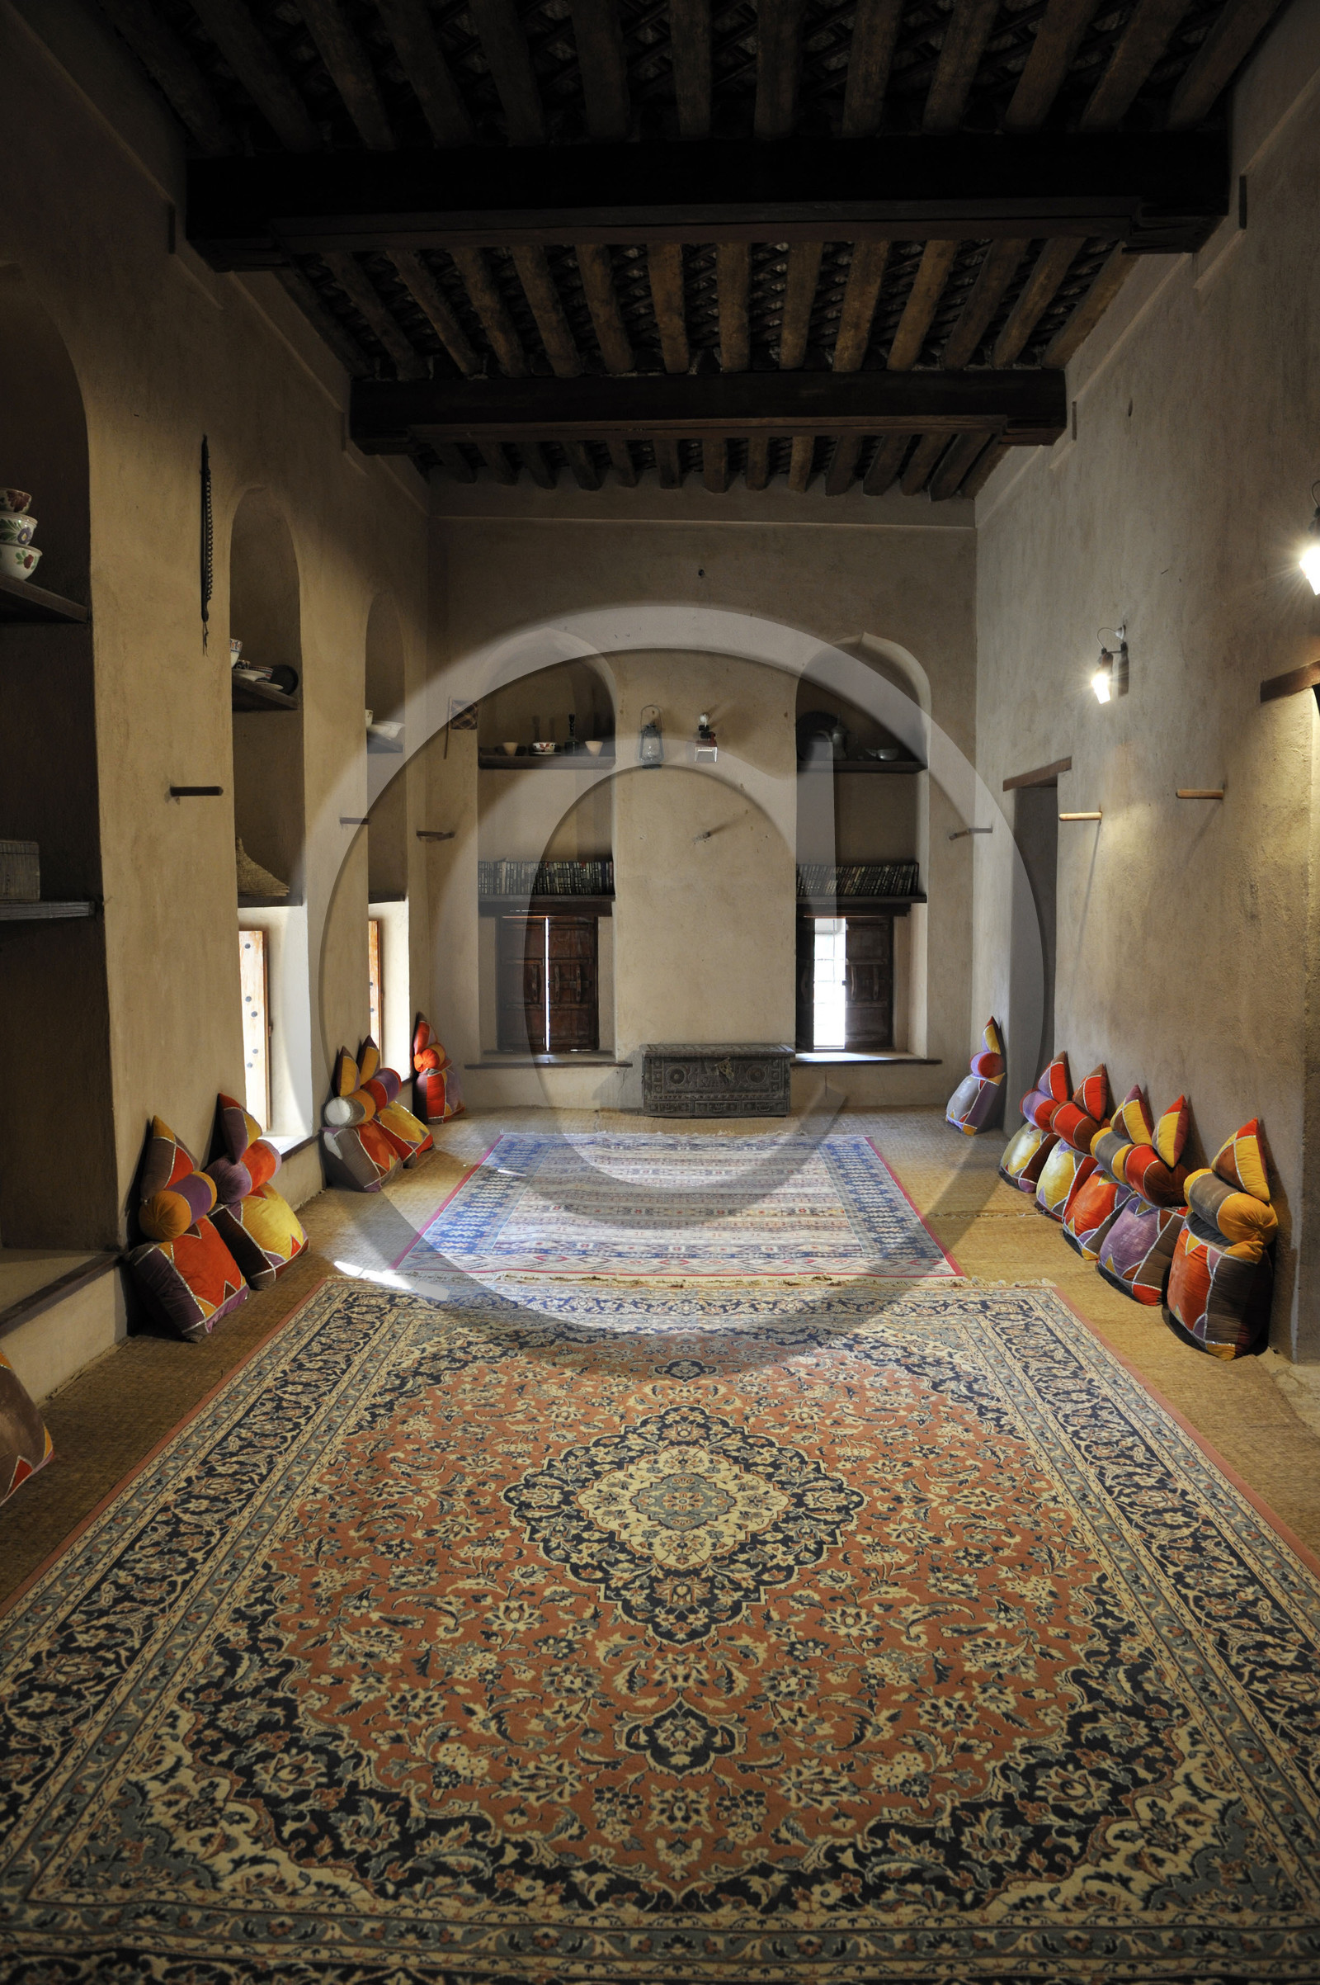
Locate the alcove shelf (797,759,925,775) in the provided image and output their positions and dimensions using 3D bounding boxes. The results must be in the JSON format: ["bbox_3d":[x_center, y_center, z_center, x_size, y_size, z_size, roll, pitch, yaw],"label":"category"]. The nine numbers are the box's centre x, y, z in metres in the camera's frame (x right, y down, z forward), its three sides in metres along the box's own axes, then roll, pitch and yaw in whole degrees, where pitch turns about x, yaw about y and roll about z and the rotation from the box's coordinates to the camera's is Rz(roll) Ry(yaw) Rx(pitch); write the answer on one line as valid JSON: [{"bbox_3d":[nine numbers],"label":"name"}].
[{"bbox_3d":[1.382,-1.582,9.310,0.918,0.054,0.360,0,4,-4],"label":"alcove shelf"}]

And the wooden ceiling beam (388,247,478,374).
[{"bbox_3d":[-1.003,-3.104,5.830,0.121,0.135,1.988,0,4,4],"label":"wooden ceiling beam"}]

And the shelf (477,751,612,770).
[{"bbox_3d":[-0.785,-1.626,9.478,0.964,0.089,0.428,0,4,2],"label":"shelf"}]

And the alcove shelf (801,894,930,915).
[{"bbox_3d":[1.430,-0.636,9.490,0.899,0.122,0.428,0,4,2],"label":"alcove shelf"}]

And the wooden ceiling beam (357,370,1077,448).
[{"bbox_3d":[0.237,-2.999,6.854,3.664,0.291,0.284,0,4,2],"label":"wooden ceiling beam"}]

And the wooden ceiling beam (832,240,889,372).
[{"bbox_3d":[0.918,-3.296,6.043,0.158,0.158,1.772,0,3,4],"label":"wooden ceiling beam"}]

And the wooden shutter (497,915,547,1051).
[{"bbox_3d":[-1.037,-0.063,9.955,0.376,1.015,0.049,0,4,2],"label":"wooden shutter"}]

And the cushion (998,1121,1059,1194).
[{"bbox_3d":[1.981,0.807,6.988,0.291,0.398,0.551,0,4,2],"label":"cushion"}]

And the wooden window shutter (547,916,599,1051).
[{"bbox_3d":[-0.643,-0.066,9.846,0.374,1.003,0.045,0,4,-4],"label":"wooden window shutter"}]

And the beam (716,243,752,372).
[{"bbox_3d":[0.327,-3.110,5.788,0.142,0.135,1.988,0,4,4],"label":"beam"}]

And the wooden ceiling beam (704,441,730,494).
[{"bbox_3d":[0.355,-3.592,8.576,0.150,0.155,1.737,0,4,4],"label":"wooden ceiling beam"}]

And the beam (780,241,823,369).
[{"bbox_3d":[0.683,-3.436,6.380,0.150,0.155,1.938,0,4,3],"label":"beam"}]

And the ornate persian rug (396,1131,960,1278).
[{"bbox_3d":[0.112,0.986,6.671,2.239,0.012,2.985,0,4,2],"label":"ornate persian rug"}]

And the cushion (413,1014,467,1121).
[{"bbox_3d":[-1.511,0.491,9.088,0.291,0.742,0.528,0,4,2],"label":"cushion"}]

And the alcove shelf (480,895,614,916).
[{"bbox_3d":[-0.787,-0.610,9.233,0.939,0.141,0.360,0,4,-4],"label":"alcove shelf"}]

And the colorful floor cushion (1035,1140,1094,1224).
[{"bbox_3d":[1.928,0.860,6.104,0.250,0.350,0.480,0,4,2],"label":"colorful floor cushion"}]

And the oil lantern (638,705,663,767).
[{"bbox_3d":[-0.057,-1.728,8.917,0.167,0.417,0.150,0,4,-4],"label":"oil lantern"}]

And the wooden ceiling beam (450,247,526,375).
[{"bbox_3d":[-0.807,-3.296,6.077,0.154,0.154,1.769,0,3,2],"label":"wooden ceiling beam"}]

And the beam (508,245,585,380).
[{"bbox_3d":[-0.554,-3.428,6.410,0.150,0.155,1.939,0,4,3],"label":"beam"}]

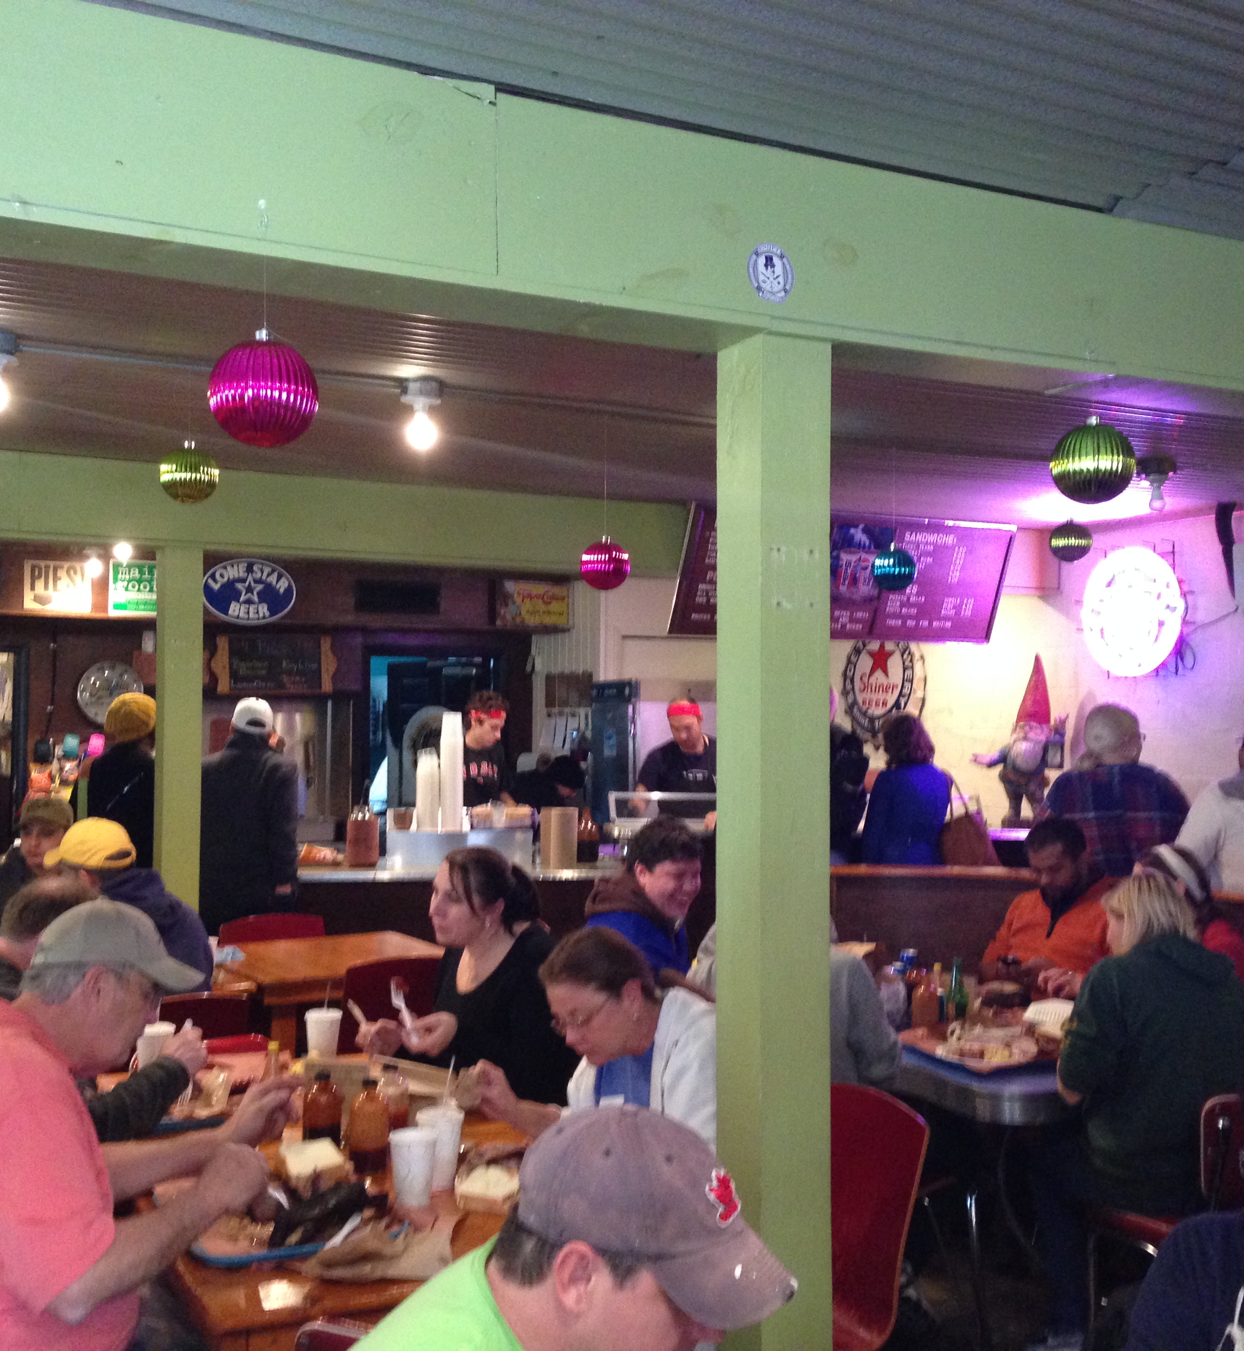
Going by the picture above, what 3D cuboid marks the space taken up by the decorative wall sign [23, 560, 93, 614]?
[{"bbox_3d":[-2.922,-0.461,8.900,0.337,0.270,0.020,1,-2,-27],"label":"decorative wall sign"}]

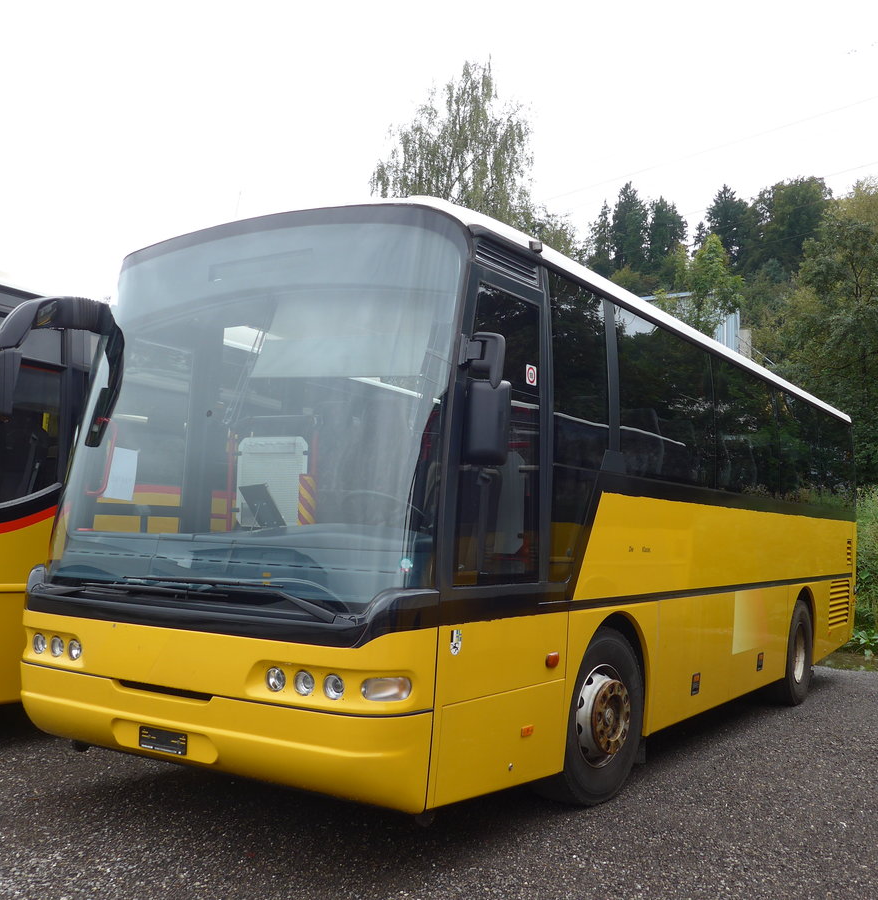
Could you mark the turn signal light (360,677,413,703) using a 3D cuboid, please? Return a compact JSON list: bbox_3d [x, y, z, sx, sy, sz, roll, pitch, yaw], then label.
[{"bbox_3d":[-0.221,1.013,4.293,0.200,0.100,0.080,2,-4,-3],"label":"turn signal light"}]

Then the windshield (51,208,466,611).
[{"bbox_3d":[-1.058,-0.230,5.163,2.420,1.900,0.450,-1,-15,33],"label":"windshield"}]

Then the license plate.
[{"bbox_3d":[-1.299,1.370,4.746,0.320,0.098,0.020,-1,-5,33],"label":"license plate"}]

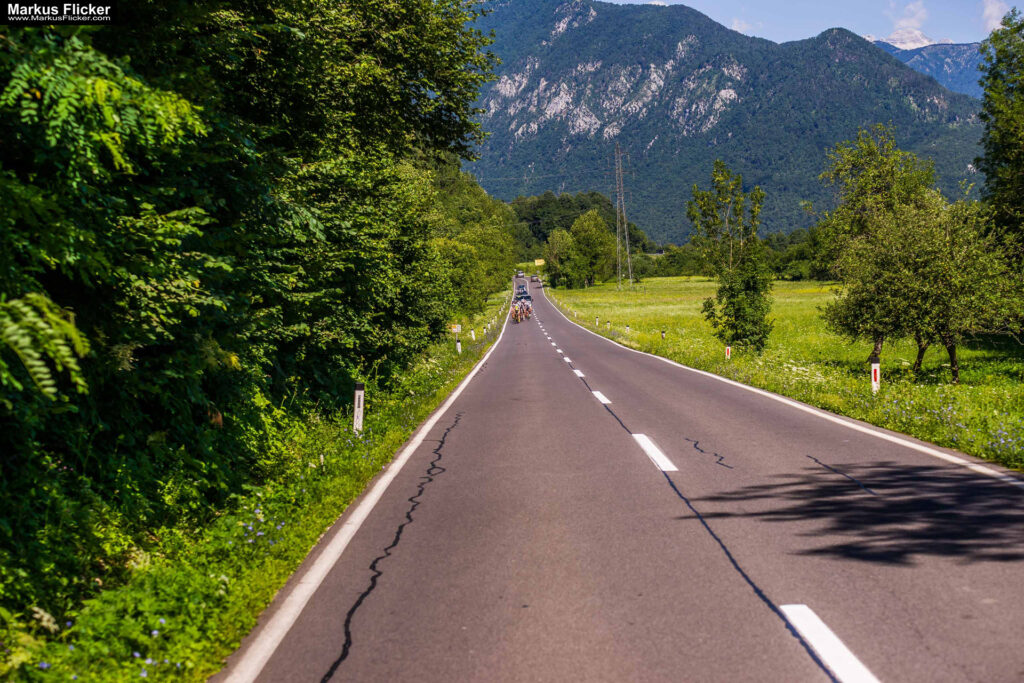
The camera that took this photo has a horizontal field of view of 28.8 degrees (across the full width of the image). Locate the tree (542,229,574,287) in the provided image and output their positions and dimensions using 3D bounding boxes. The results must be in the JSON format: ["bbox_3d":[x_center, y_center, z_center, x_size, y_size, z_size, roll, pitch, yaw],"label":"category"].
[{"bbox_3d":[9.574,-17.192,410.000,6.800,12.100,6.600,-2,1,0],"label":"tree"}]

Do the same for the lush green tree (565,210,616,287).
[{"bbox_3d":[16.360,-19.278,415.000,10.900,15.900,10.500,-2,1,0],"label":"lush green tree"}]

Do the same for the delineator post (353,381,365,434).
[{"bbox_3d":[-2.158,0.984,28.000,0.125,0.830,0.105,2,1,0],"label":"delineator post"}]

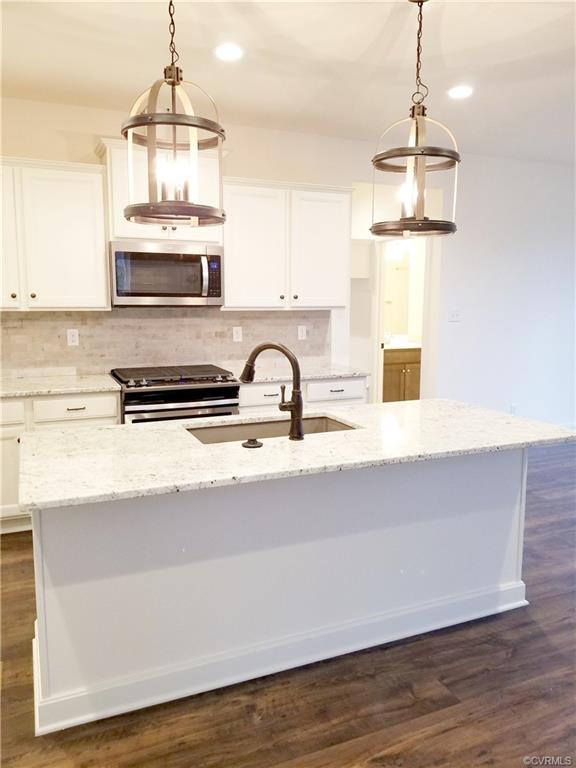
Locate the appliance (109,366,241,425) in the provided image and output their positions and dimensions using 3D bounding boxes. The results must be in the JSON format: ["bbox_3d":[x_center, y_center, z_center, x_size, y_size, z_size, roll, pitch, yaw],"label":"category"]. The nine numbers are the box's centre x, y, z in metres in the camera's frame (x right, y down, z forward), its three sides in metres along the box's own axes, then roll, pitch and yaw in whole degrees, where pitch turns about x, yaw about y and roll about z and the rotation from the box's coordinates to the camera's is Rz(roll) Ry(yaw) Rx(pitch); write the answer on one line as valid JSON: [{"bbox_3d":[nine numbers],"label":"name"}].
[{"bbox_3d":[-0.801,0.393,4.067,0.764,0.945,0.730,-3,9,-23],"label":"appliance"}]

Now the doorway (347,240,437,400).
[{"bbox_3d":[0.915,-0.324,5.201,0.950,2.040,0.140,-3,9,-23],"label":"doorway"}]

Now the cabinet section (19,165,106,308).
[{"bbox_3d":[-1.475,-0.933,3.819,0.530,0.875,0.330,-3,9,-23],"label":"cabinet section"}]

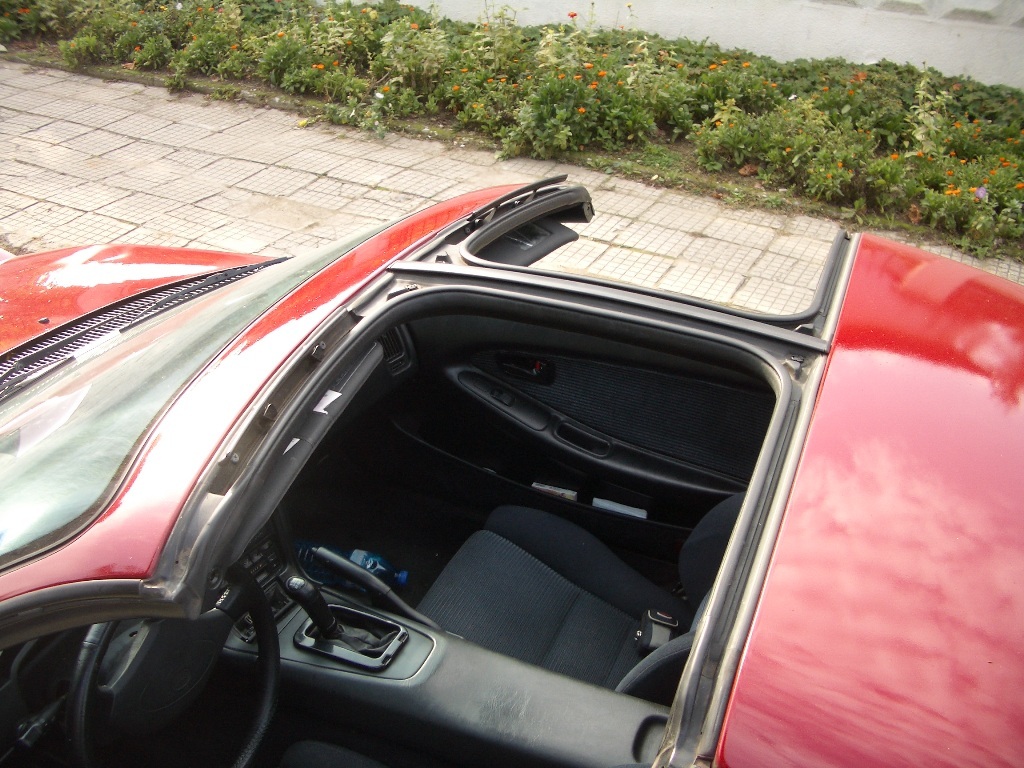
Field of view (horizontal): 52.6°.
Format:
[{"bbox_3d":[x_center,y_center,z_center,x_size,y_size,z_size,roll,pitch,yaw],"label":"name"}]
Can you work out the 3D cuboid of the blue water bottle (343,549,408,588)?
[{"bbox_3d":[-0.378,0.404,2.311,0.300,0.088,0.088,9,32,12],"label":"blue water bottle"}]

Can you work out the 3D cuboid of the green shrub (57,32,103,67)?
[{"bbox_3d":[-2.807,-2.171,6.721,0.280,0.190,0.260,-10,33,-19],"label":"green shrub"}]

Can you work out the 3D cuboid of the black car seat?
[{"bbox_3d":[0.277,0.321,1.785,0.840,0.840,0.520,12,32,16],"label":"black car seat"}]

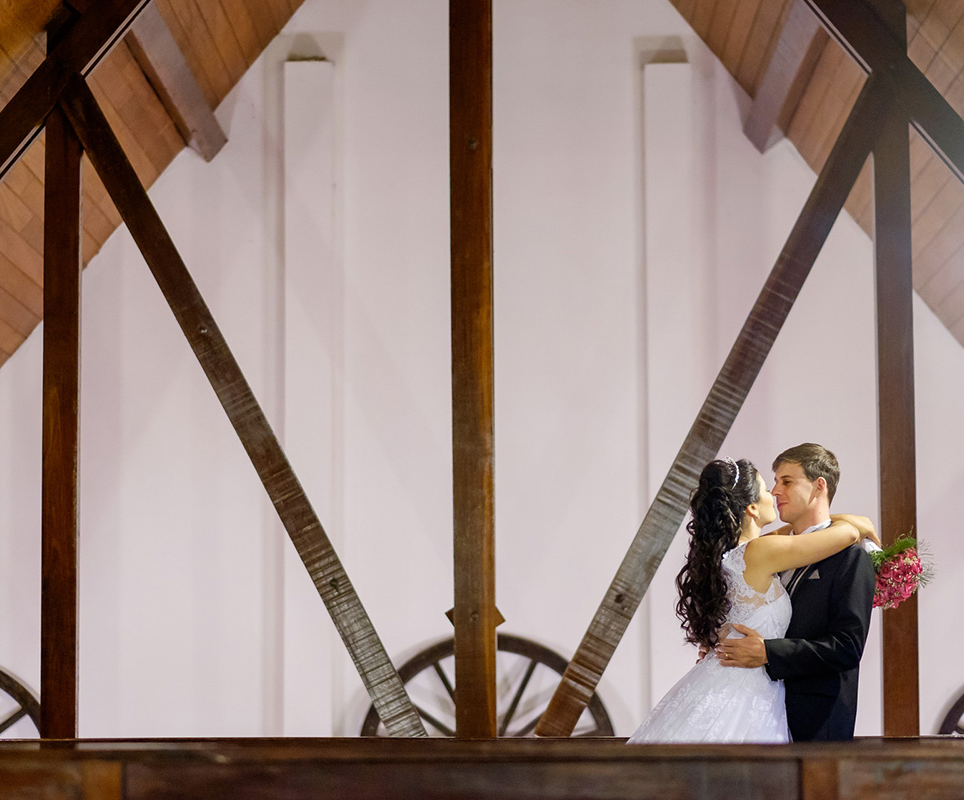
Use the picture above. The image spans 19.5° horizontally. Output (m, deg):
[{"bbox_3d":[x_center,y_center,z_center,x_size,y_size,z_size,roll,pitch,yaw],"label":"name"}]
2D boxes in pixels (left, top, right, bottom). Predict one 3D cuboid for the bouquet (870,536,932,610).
[{"bbox_3d":[1.270,0.532,8.580,0.230,0.250,0.230,-43,-12,0],"label":"bouquet"}]

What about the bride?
[{"bbox_3d":[0.720,1.035,8.433,1.000,1.732,0.800,0,-5,-7],"label":"bride"}]

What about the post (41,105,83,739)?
[{"bbox_3d":[-1.397,0.064,9.336,0.116,2.110,0.090,0,-5,1],"label":"post"}]

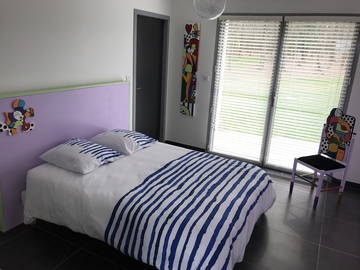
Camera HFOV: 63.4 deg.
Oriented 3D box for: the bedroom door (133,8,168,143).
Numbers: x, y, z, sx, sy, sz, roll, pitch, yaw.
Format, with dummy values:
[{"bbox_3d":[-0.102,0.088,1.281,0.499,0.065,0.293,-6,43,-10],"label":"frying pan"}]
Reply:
[{"bbox_3d":[-0.472,-0.744,4.543,0.100,2.100,0.910,12,18,27],"label":"bedroom door"}]

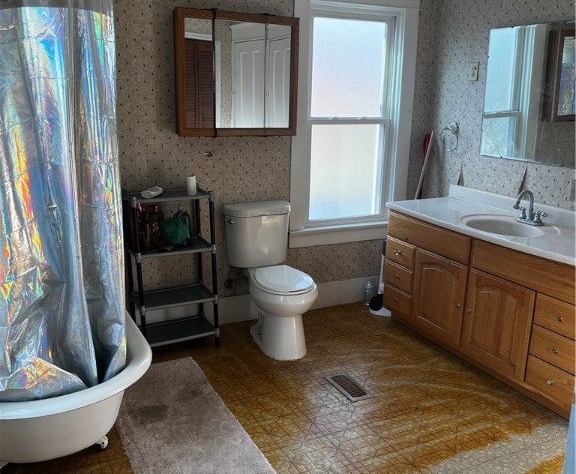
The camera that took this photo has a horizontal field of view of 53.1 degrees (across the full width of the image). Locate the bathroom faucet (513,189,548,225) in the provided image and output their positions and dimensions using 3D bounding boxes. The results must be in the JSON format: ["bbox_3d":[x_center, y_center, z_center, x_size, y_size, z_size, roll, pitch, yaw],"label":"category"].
[{"bbox_3d":[1.361,-0.173,3.287,0.175,0.184,0.200,-6,16,-26],"label":"bathroom faucet"}]

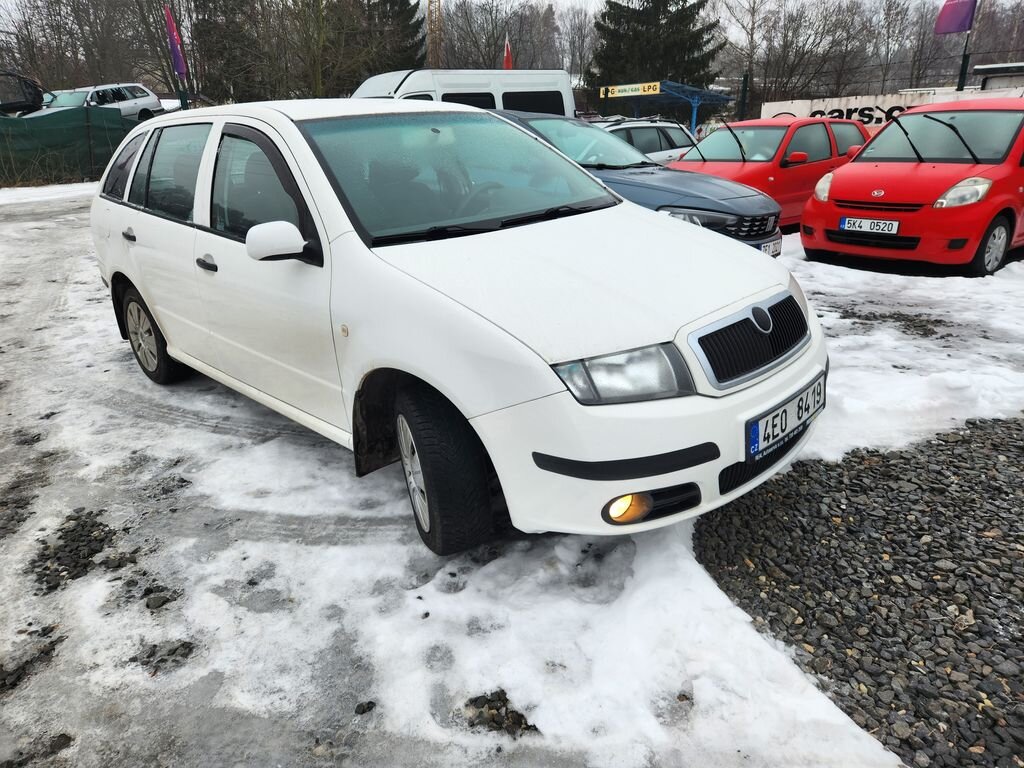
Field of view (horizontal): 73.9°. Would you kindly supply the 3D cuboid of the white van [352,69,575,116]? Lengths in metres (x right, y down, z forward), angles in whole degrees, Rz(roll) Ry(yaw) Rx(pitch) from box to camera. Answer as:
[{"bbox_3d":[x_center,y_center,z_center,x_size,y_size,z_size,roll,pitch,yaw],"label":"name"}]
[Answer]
[{"bbox_3d":[-1.500,-4.980,13.700,5.350,2.470,1.990,-13,23,-29],"label":"white van"}]

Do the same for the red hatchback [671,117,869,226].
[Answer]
[{"bbox_3d":[3.249,-2.771,9.073,3.710,1.430,1.670,-17,26,-33],"label":"red hatchback"}]

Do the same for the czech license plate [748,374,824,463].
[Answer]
[{"bbox_3d":[0.839,0.087,2.026,0.030,0.120,0.525,17,28,41],"label":"czech license plate"}]

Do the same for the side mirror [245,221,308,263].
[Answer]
[{"bbox_3d":[-0.756,-0.462,2.177,0.115,0.120,0.180,17,28,41],"label":"side mirror"}]

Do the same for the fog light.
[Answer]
[{"bbox_3d":[0.311,0.335,1.851,0.075,0.080,0.105,17,28,41],"label":"fog light"}]

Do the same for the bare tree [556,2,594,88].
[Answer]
[{"bbox_3d":[5.037,-26.532,53.968,3.100,7.200,3.100,-1,20,0],"label":"bare tree"}]

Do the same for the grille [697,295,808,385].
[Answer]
[{"bbox_3d":[0.750,-0.134,2.027,0.105,0.140,0.575,17,28,41],"label":"grille"}]

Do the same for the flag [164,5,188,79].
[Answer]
[{"bbox_3d":[-8.545,-8.697,17.278,0.100,1.689,0.800,-5,20,-10],"label":"flag"}]

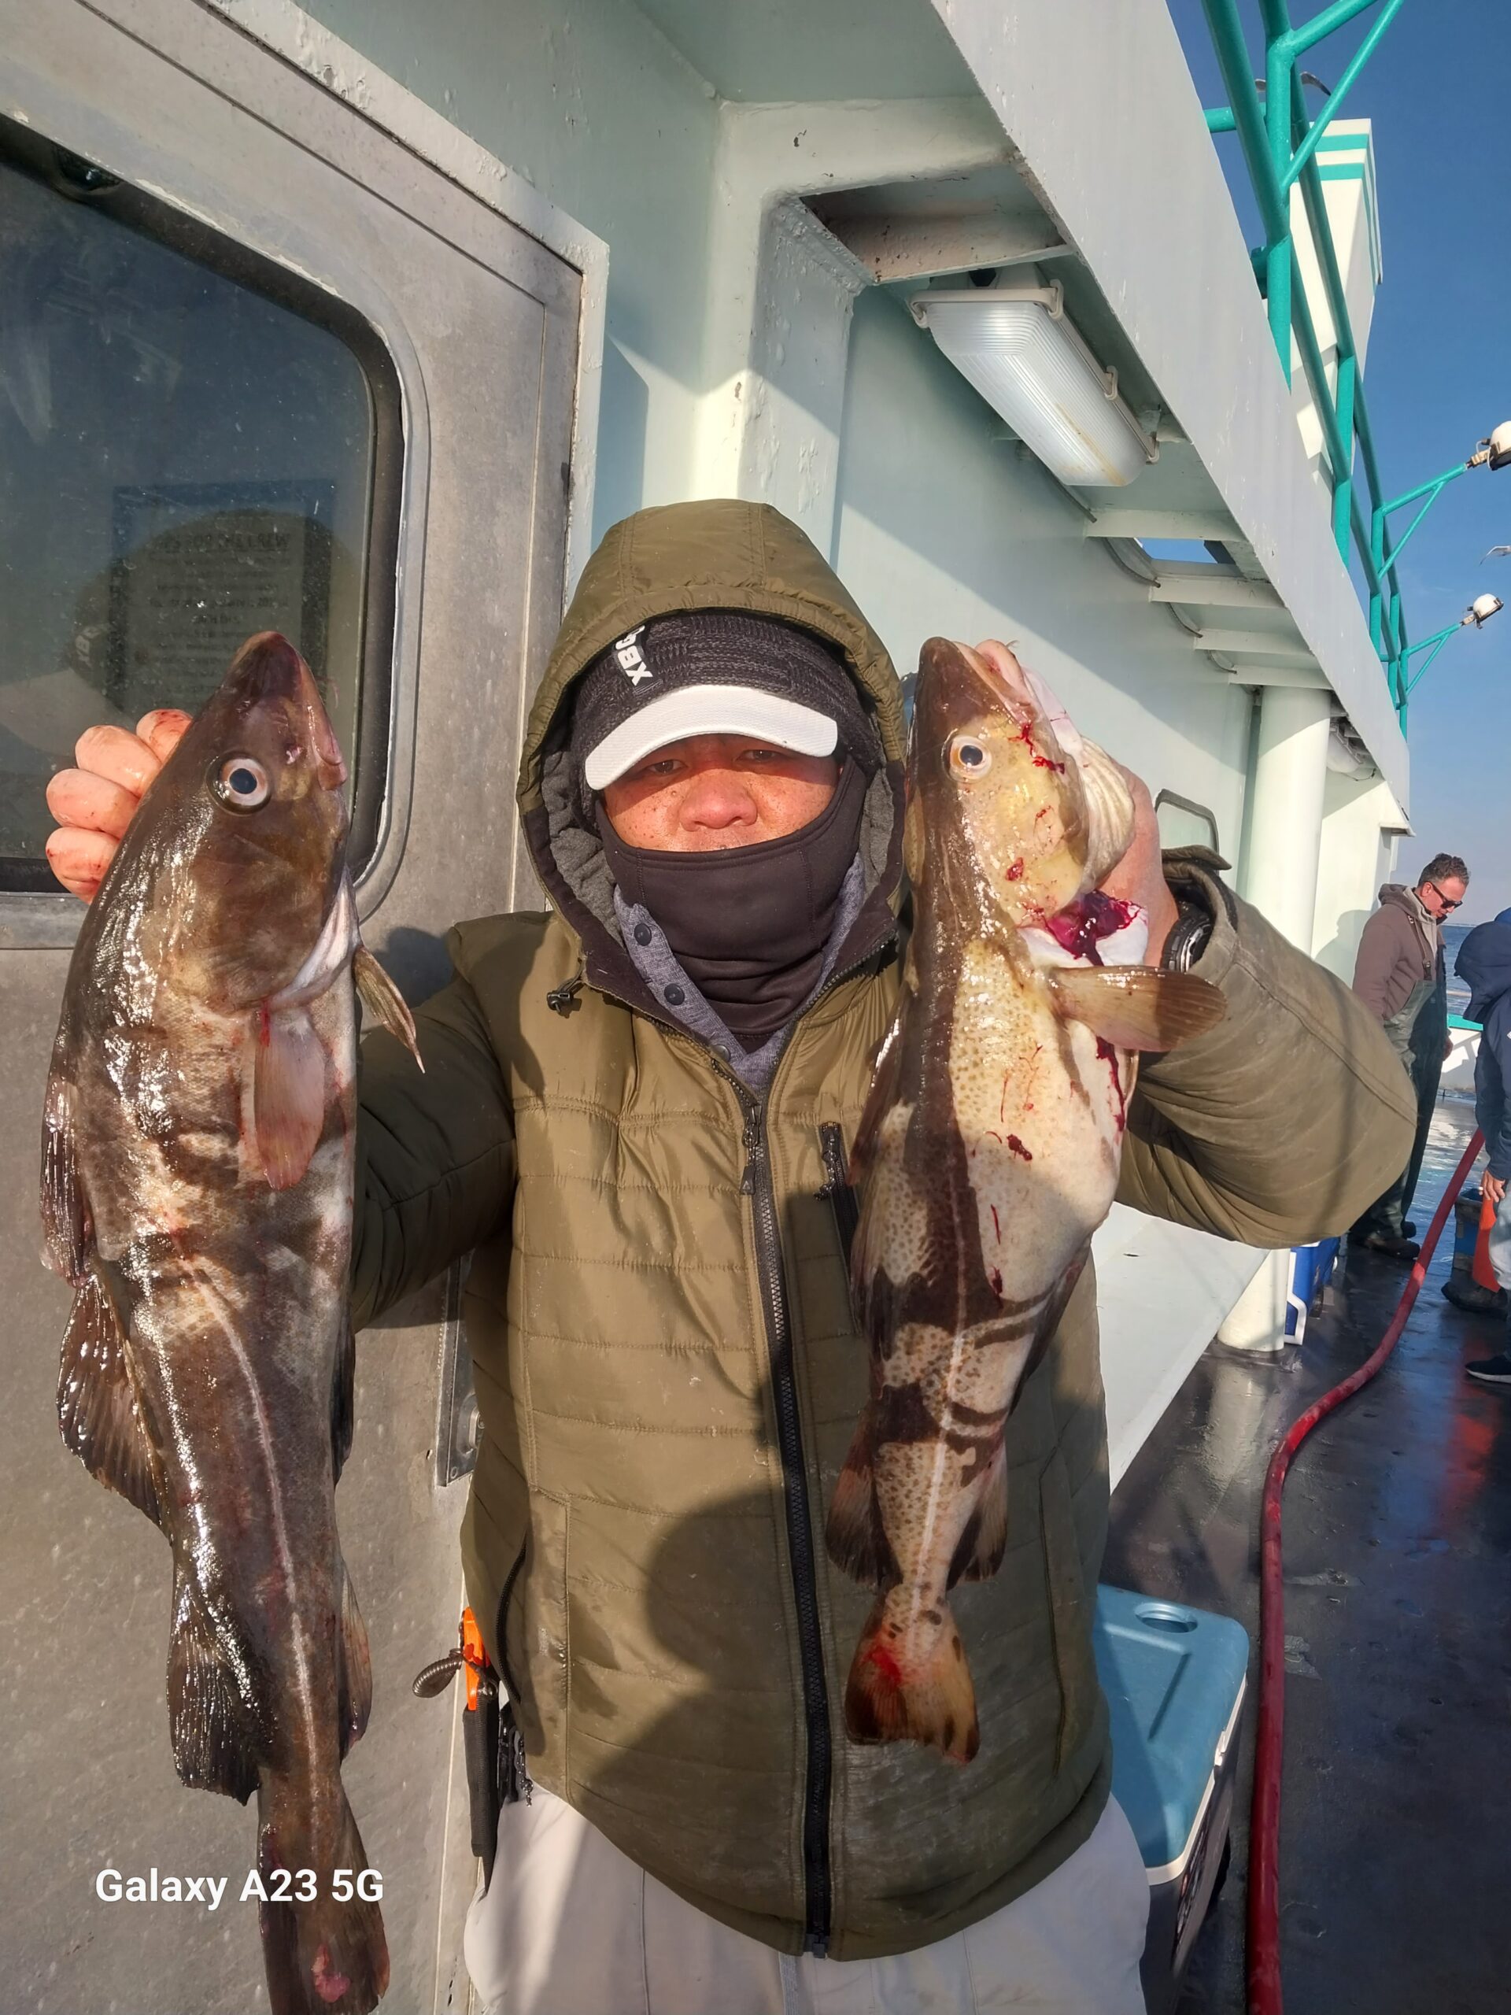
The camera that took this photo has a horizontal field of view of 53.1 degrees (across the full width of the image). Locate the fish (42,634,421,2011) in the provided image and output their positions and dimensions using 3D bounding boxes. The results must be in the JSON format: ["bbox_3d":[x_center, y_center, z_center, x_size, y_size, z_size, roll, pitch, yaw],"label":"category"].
[{"bbox_3d":[-0.207,0.127,0.605,0.143,0.571,0.090,-2,5,-15],"label":"fish"}]

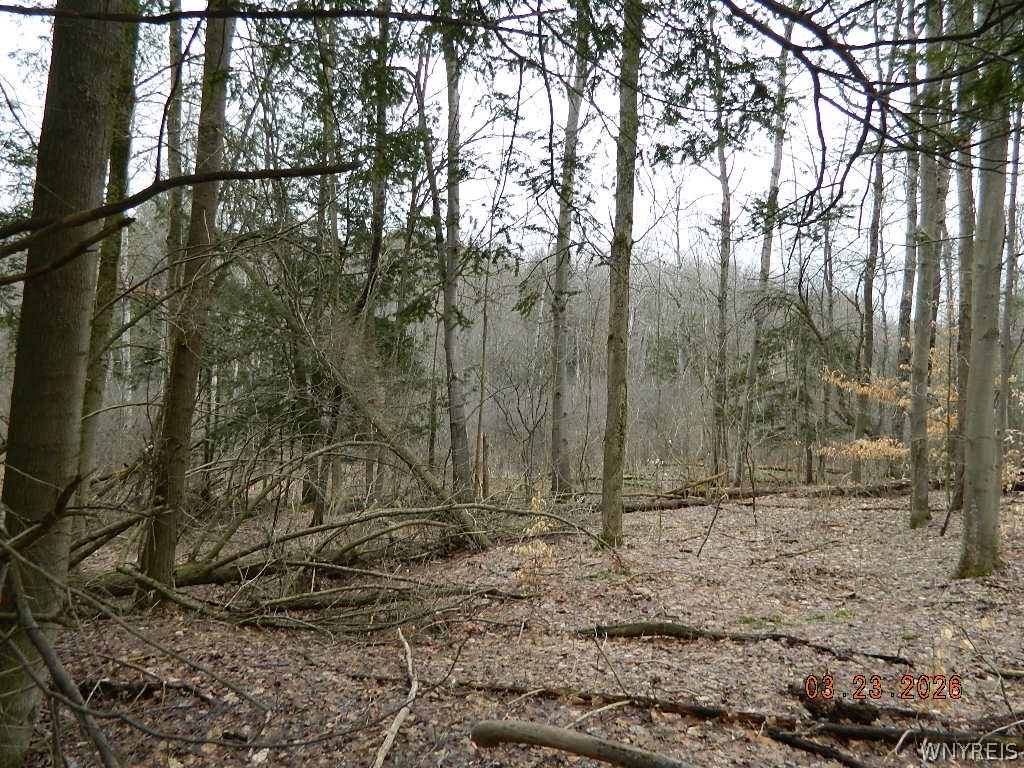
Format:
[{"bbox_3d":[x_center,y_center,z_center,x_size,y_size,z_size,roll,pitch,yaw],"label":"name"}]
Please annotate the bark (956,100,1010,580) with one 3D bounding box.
[{"bbox_3d":[5.221,-0.631,8.118,0.450,5.394,0.450,2,-3,33],"label":"bark"}]

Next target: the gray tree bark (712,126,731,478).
[{"bbox_3d":[6.143,-2.488,21.888,0.360,10.464,0.360,1,-3,16],"label":"gray tree bark"}]

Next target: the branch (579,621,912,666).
[{"bbox_3d":[1.549,1.759,5.131,2.192,0.140,0.250,1,-3,12],"label":"branch"}]

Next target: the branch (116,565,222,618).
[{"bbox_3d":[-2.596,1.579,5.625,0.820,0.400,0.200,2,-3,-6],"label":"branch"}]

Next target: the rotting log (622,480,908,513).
[{"bbox_3d":[5.566,2.222,15.005,8.451,0.320,0.400,3,-3,-30],"label":"rotting log"}]

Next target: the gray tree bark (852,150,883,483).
[{"bbox_3d":[9.654,-1.853,20.047,0.360,9.139,0.360,4,-3,25],"label":"gray tree bark"}]

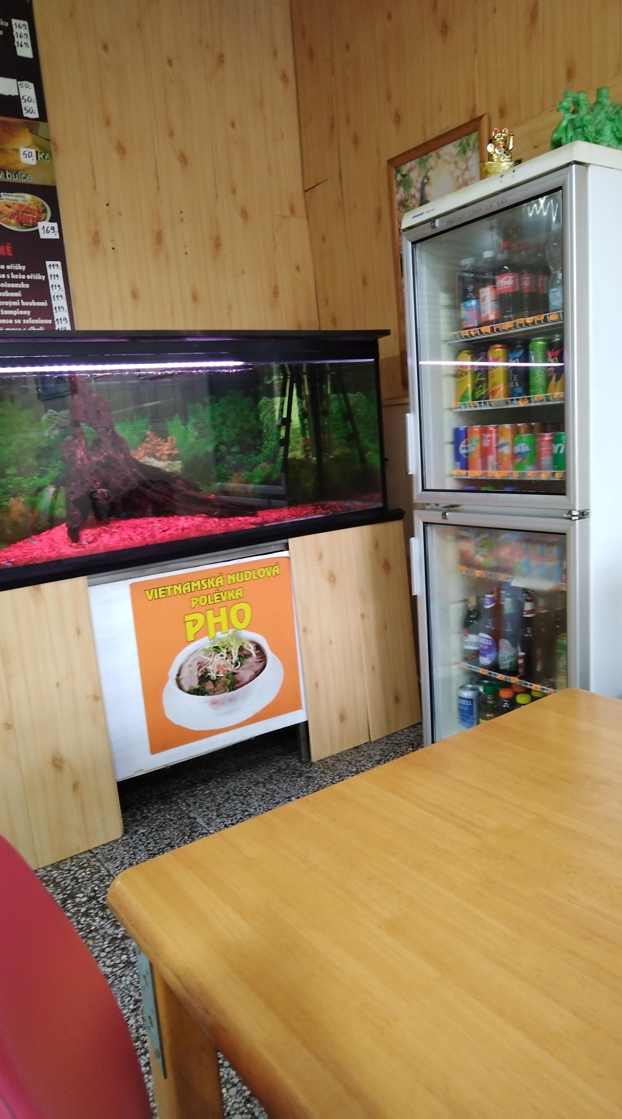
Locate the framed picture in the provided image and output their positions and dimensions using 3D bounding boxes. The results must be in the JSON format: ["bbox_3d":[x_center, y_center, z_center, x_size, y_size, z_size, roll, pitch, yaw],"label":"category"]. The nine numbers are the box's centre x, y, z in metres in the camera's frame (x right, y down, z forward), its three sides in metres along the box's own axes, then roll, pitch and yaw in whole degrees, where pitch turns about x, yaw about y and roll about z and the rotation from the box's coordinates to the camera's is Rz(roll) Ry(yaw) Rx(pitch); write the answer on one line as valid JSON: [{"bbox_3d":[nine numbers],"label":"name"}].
[{"bbox_3d":[0.458,-1.035,3.056,0.025,0.835,0.485,-11,10,-36],"label":"framed picture"}]

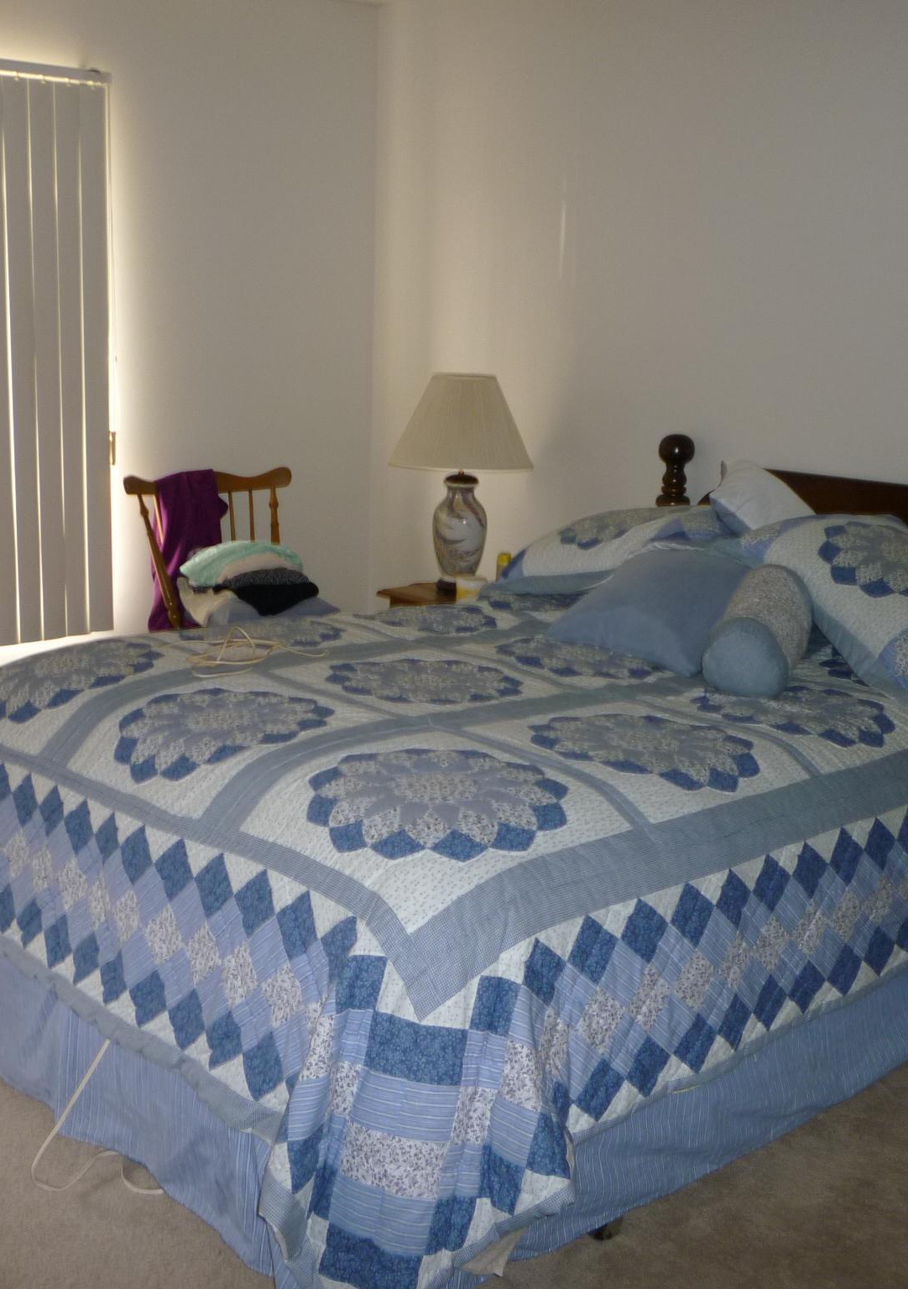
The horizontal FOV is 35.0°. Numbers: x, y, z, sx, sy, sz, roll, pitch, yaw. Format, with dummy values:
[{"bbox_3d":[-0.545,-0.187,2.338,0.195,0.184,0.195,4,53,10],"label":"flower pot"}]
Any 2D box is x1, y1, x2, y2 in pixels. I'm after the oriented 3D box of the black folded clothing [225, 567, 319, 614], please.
[{"bbox_3d":[-0.494,-0.139,3.879,0.250,0.110,0.230,-7,15,-34],"label":"black folded clothing"}]

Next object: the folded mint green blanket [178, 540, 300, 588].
[{"bbox_3d":[-0.610,-0.227,4.128,0.340,0.115,0.240,-9,16,-40],"label":"folded mint green blanket"}]

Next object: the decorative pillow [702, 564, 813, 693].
[{"bbox_3d":[0.652,-0.032,3.066,0.170,0.170,0.413,6,17,19],"label":"decorative pillow"}]

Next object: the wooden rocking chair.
[{"bbox_3d":[-0.503,0.046,4.068,0.600,1.000,0.760,-8,16,-39],"label":"wooden rocking chair"}]

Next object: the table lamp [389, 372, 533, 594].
[{"bbox_3d":[0.023,-0.508,4.598,0.460,0.683,0.460,0,12,-5],"label":"table lamp"}]

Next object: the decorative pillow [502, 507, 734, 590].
[{"bbox_3d":[0.469,-0.261,3.880,0.660,0.170,0.500,-5,10,36],"label":"decorative pillow"}]

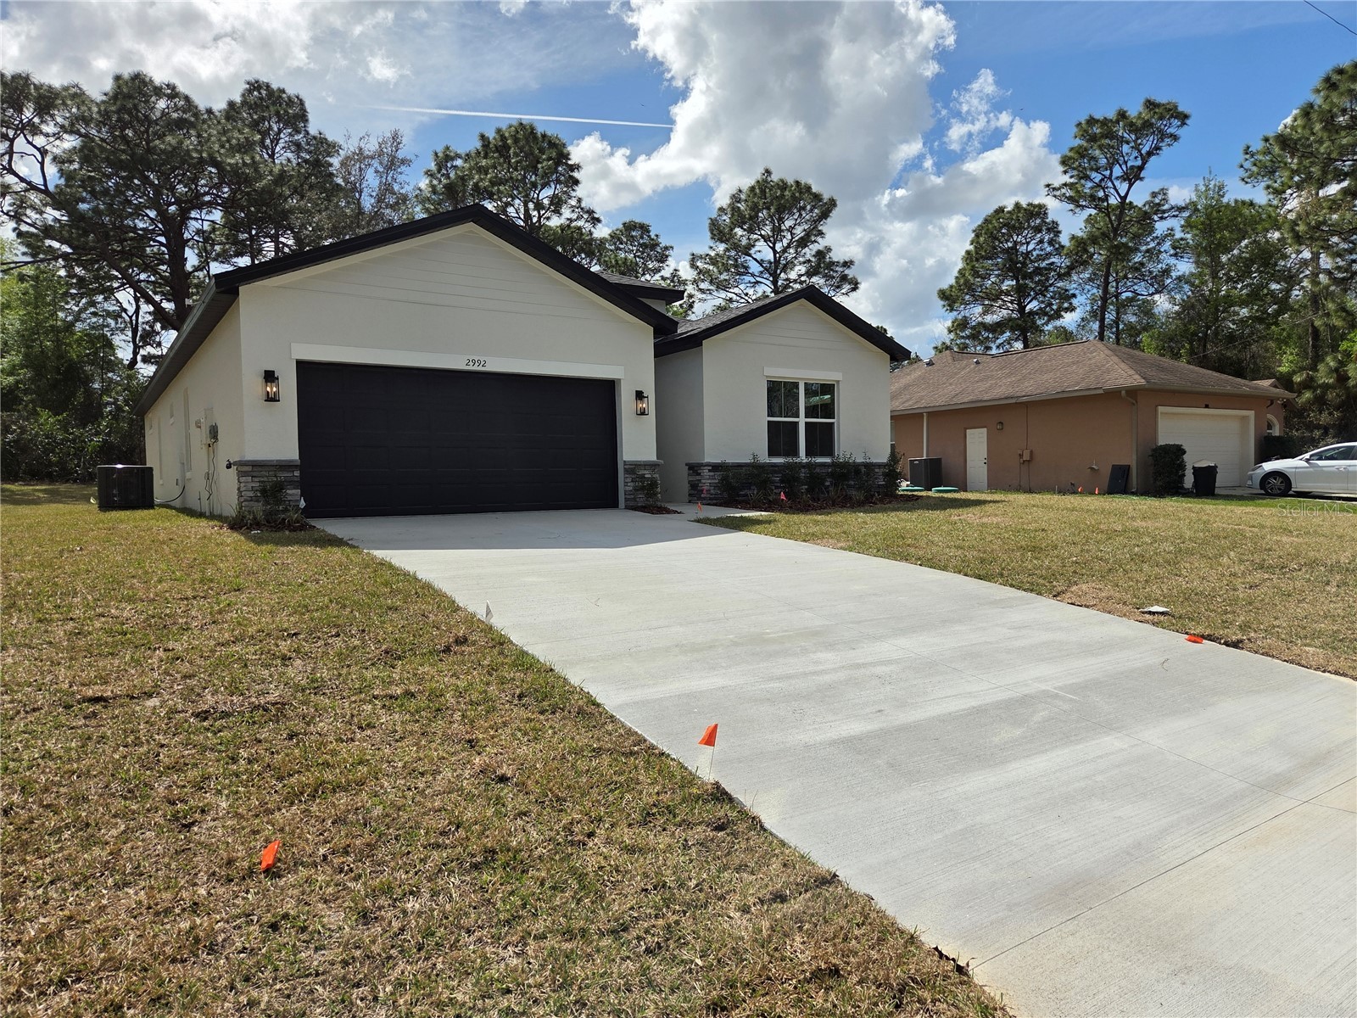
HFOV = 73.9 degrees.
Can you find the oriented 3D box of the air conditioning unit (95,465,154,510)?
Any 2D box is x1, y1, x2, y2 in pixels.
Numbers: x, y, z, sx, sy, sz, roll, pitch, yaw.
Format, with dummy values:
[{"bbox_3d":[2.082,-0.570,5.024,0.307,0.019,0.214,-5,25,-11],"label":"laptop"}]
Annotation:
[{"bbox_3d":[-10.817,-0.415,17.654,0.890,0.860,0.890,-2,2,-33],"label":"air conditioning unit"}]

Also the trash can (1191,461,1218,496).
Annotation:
[{"bbox_3d":[14.186,-0.820,24.300,0.580,0.980,0.630,1,2,41],"label":"trash can"}]

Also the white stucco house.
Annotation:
[{"bbox_3d":[-6.677,-2.882,24.601,13.100,5.300,23.700,-2,2,-33],"label":"white stucco house"}]

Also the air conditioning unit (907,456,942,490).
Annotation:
[{"bbox_3d":[8.137,-1.135,29.700,0.780,1.080,0.780,-2,2,-31],"label":"air conditioning unit"}]

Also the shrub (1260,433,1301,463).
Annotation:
[{"bbox_3d":[18.226,-1.437,27.326,1.100,1.620,1.050,-2,2,-31],"label":"shrub"}]

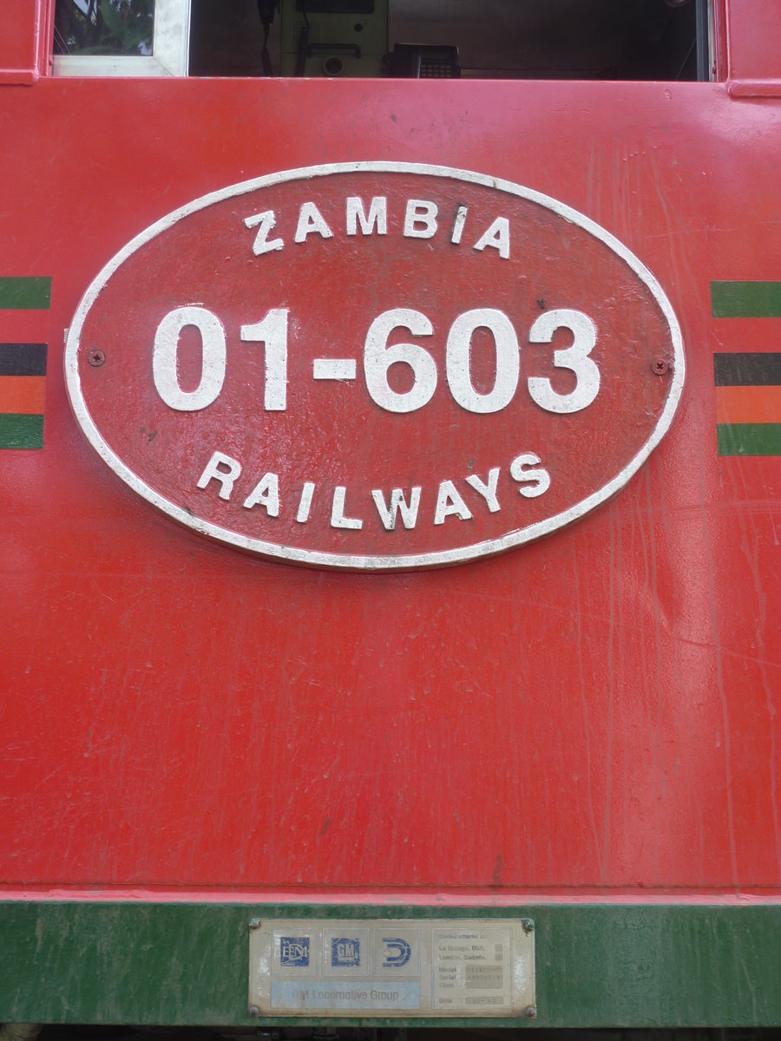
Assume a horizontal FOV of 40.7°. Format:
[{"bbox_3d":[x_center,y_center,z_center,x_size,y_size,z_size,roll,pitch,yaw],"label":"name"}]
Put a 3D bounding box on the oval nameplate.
[{"bbox_3d":[-0.018,-0.191,1.236,0.730,0.500,0.020,0,-9,0],"label":"oval nameplate"}]

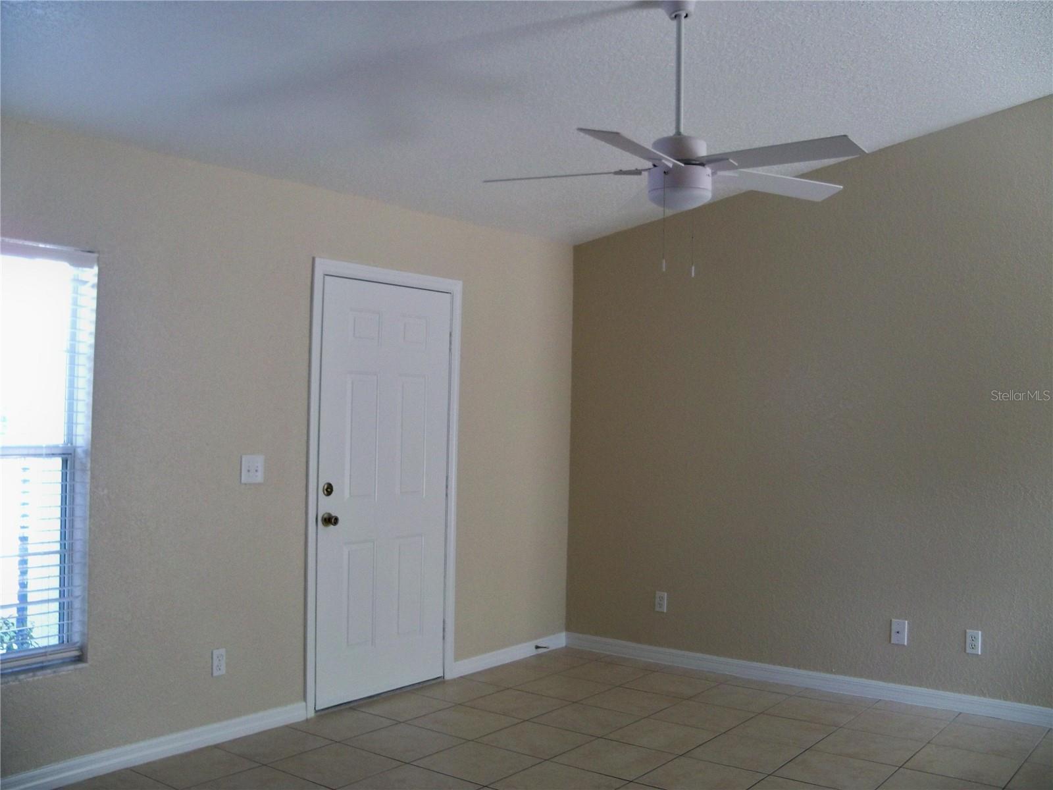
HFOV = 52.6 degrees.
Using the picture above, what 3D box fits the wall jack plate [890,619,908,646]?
[{"bbox_3d":[1.875,1.188,5.338,0.080,0.124,0.008,1,-1,37],"label":"wall jack plate"}]

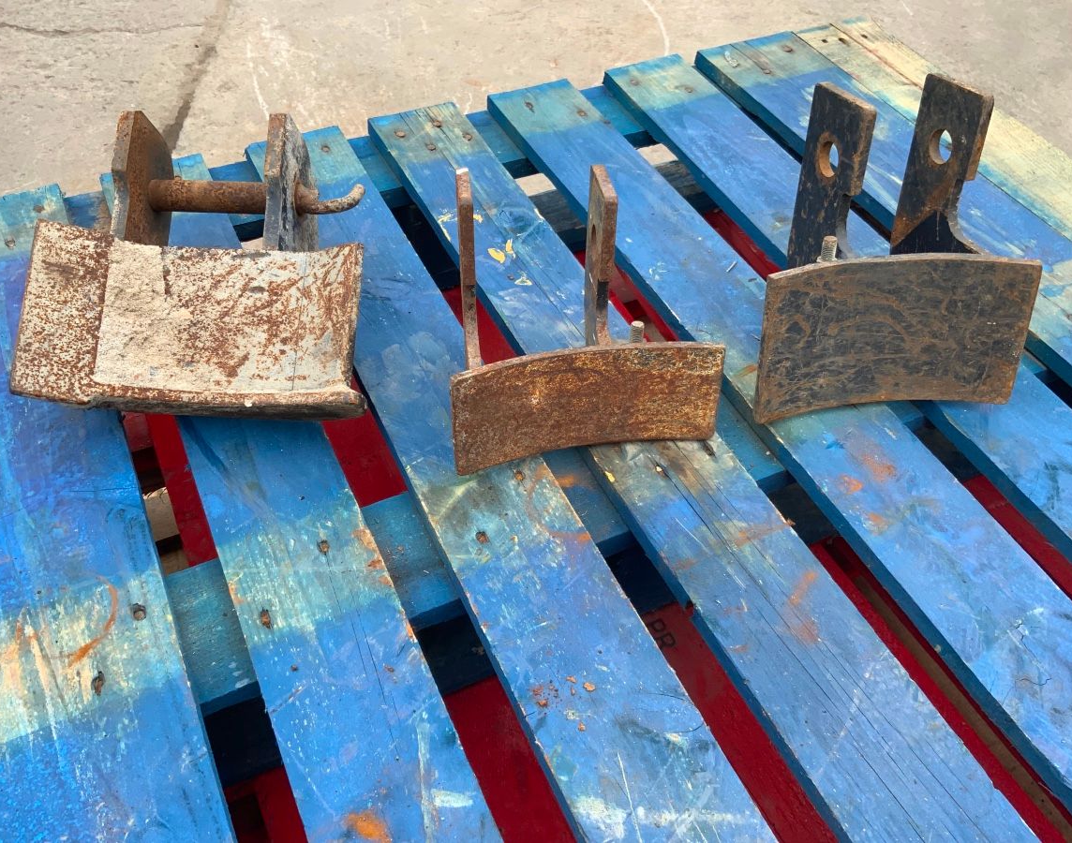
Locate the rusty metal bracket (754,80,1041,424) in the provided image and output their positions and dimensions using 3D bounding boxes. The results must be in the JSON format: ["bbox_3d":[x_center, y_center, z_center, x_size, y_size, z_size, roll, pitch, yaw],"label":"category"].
[{"bbox_3d":[0.261,-0.140,0.743,0.206,0.229,0.151,-4,28,-7],"label":"rusty metal bracket"}]

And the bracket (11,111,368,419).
[{"bbox_3d":[-0.243,-0.121,0.738,0.237,0.131,0.231,2,82,-2],"label":"bracket"}]

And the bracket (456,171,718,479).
[{"bbox_3d":[0.029,-0.079,0.677,0.195,0.193,0.092,-7,32,-10],"label":"bracket"}]

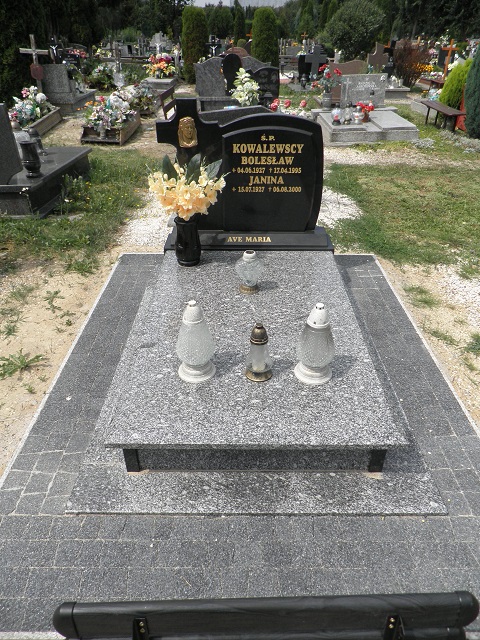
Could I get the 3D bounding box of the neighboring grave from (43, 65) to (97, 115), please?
[{"bbox_3d":[-3.857,-5.096,9.654,1.036,0.785,1.994,-2,34,-3],"label":"neighboring grave"}]

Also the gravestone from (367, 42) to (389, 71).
[{"bbox_3d":[3.672,-6.837,11.869,0.644,0.942,0.188,0,34,0],"label":"gravestone"}]

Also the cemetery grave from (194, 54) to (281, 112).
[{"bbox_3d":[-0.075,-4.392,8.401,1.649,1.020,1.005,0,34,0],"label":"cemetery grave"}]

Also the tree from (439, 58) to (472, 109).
[{"bbox_3d":[4.152,-4.418,8.482,0.691,0.973,0.691,0,34,0],"label":"tree"}]

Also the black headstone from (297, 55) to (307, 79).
[{"bbox_3d":[1.860,-7.132,12.614,0.518,0.691,0.157,0,34,0],"label":"black headstone"}]

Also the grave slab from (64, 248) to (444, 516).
[{"bbox_3d":[0.062,0.067,2.503,1.457,0.228,2.080,0,34,0],"label":"grave slab"}]

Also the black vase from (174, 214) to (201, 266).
[{"bbox_3d":[-0.344,-0.512,2.884,0.171,0.306,0.173,0,34,0],"label":"black vase"}]

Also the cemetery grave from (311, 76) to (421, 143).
[{"bbox_3d":[2.159,-3.582,7.453,1.570,0.738,2.072,-2,34,-3],"label":"cemetery grave"}]

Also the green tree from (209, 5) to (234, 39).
[{"bbox_3d":[-1.066,-16.363,24.943,1.570,2.355,1.570,0,34,0],"label":"green tree"}]

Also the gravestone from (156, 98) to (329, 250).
[{"bbox_3d":[0.053,-0.961,2.988,1.188,0.934,0.377,0,34,0],"label":"gravestone"}]

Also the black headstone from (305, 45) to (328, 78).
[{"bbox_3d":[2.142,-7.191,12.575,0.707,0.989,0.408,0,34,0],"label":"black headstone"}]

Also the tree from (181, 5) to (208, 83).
[{"bbox_3d":[-1.320,-7.793,12.639,0.816,1.915,0.816,0,34,0],"label":"tree"}]

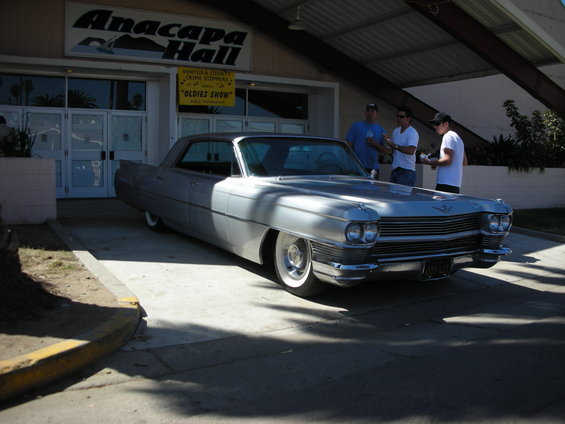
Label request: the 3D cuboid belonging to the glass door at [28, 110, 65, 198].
[{"bbox_3d":[-5.442,-1.341,13.154,0.910,2.100,0.060,-1,6,-24],"label":"glass door"}]

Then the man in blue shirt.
[{"bbox_3d":[1.091,-0.528,7.743,0.620,1.860,0.380,0,6,-9],"label":"man in blue shirt"}]

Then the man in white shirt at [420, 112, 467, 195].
[{"bbox_3d":[1.923,-0.321,6.937,0.520,1.740,0.500,4,6,23],"label":"man in white shirt"}]

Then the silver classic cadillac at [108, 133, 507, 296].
[{"bbox_3d":[-0.240,-0.239,6.778,2.020,1.370,5.660,-1,8,-32],"label":"silver classic cadillac"}]

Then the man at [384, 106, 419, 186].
[{"bbox_3d":[1.503,-0.432,7.341,0.520,1.810,0.460,6,7,37],"label":"man"}]

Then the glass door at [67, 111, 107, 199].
[{"bbox_3d":[-4.606,-1.351,13.523,0.910,2.100,0.060,-1,6,-24],"label":"glass door"}]

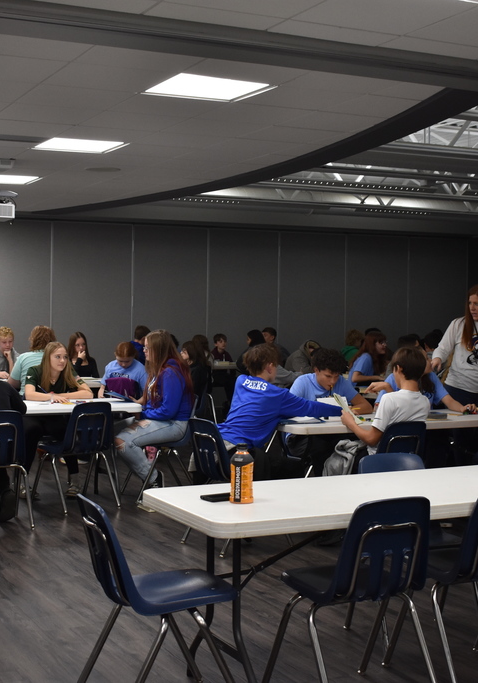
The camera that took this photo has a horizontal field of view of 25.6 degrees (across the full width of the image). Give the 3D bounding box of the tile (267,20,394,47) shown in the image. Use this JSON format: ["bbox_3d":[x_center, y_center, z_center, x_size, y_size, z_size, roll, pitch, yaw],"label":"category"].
[{"bbox_3d":[0.447,-1.447,4.923,0.605,0.020,0.210,-1,2,-26],"label":"tile"}]

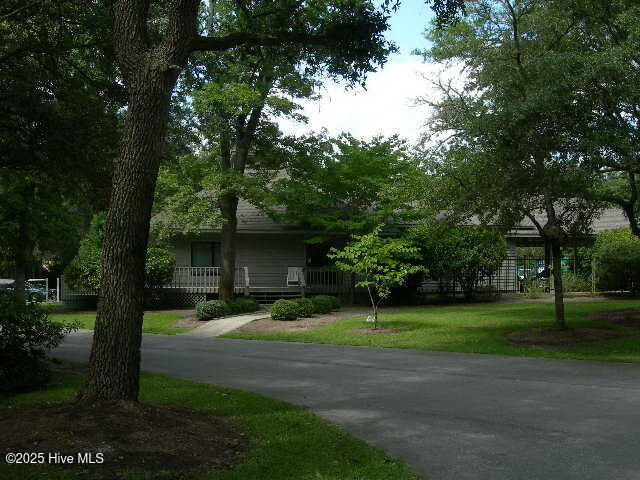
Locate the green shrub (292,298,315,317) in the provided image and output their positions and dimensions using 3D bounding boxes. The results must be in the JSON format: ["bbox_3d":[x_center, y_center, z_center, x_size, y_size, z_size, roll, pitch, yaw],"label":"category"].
[{"bbox_3d":[-0.578,2.363,24.600,0.850,0.620,0.850,0,-2,-3],"label":"green shrub"}]

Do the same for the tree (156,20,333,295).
[{"bbox_3d":[-3.103,-3.265,28.500,7.100,11.650,6.500,0,-2,-3],"label":"tree"}]

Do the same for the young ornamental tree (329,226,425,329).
[{"bbox_3d":[1.592,1.057,19.800,2.650,2.850,2.400,0,-2,-3],"label":"young ornamental tree"}]

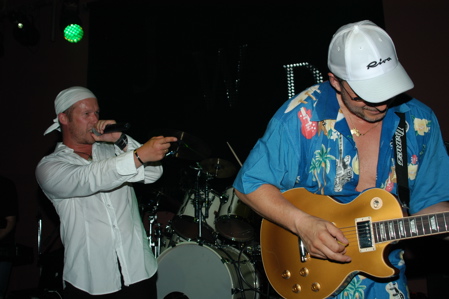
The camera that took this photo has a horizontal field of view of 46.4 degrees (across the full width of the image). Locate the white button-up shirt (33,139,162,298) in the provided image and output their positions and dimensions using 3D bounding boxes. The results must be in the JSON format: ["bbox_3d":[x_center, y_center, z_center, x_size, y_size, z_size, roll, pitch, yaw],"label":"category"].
[{"bbox_3d":[-0.535,0.275,2.270,0.530,0.700,0.460,1,-7,-38],"label":"white button-up shirt"}]

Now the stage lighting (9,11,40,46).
[{"bbox_3d":[-1.830,-1.110,4.800,0.230,0.230,0.280,4,30,-46],"label":"stage lighting"}]

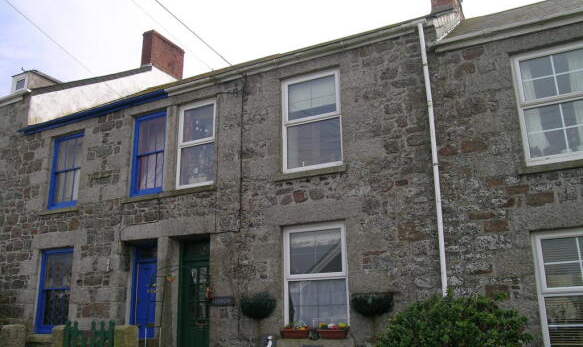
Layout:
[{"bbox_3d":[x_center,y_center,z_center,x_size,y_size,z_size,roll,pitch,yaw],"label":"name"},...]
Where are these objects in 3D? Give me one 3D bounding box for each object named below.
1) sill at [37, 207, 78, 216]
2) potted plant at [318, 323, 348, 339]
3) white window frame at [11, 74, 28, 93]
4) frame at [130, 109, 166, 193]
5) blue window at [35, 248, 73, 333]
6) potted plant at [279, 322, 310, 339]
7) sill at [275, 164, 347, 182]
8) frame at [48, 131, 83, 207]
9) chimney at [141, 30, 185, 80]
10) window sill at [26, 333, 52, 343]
[{"bbox_3d":[-4.988,0.817,11.381,1.252,0.112,0.188,-9,-17,27],"label":"sill"},{"bbox_3d":[0.651,2.354,7.806,0.488,0.225,0.180,-9,-17,27],"label":"potted plant"},{"bbox_3d":[-6.802,-2.272,13.116,0.630,0.470,0.090,-9,-17,25],"label":"white window frame"},{"bbox_3d":[-2.854,-0.398,10.641,0.960,1.688,0.105,-9,-17,27],"label":"frame"},{"bbox_3d":[-4.733,2.370,10.574,1.000,1.670,0.090,-9,-17,25],"label":"blue window"},{"bbox_3d":[0.083,2.432,8.101,0.488,0.247,0.180,-9,-17,27],"label":"potted plant"},{"bbox_3d":[0.316,0.017,8.449,1.250,0.110,0.190,-9,-17,25],"label":"sill"},{"bbox_3d":[-4.994,-0.060,11.742,1.065,1.680,0.105,-9,-17,27],"label":"frame"},{"bbox_3d":[-4.207,-3.820,17.227,0.410,1.150,1.580,-9,-17,25],"label":"chimney"},{"bbox_3d":[-4.741,3.215,10.250,1.270,0.120,0.190,-9,-17,25],"label":"window sill"}]

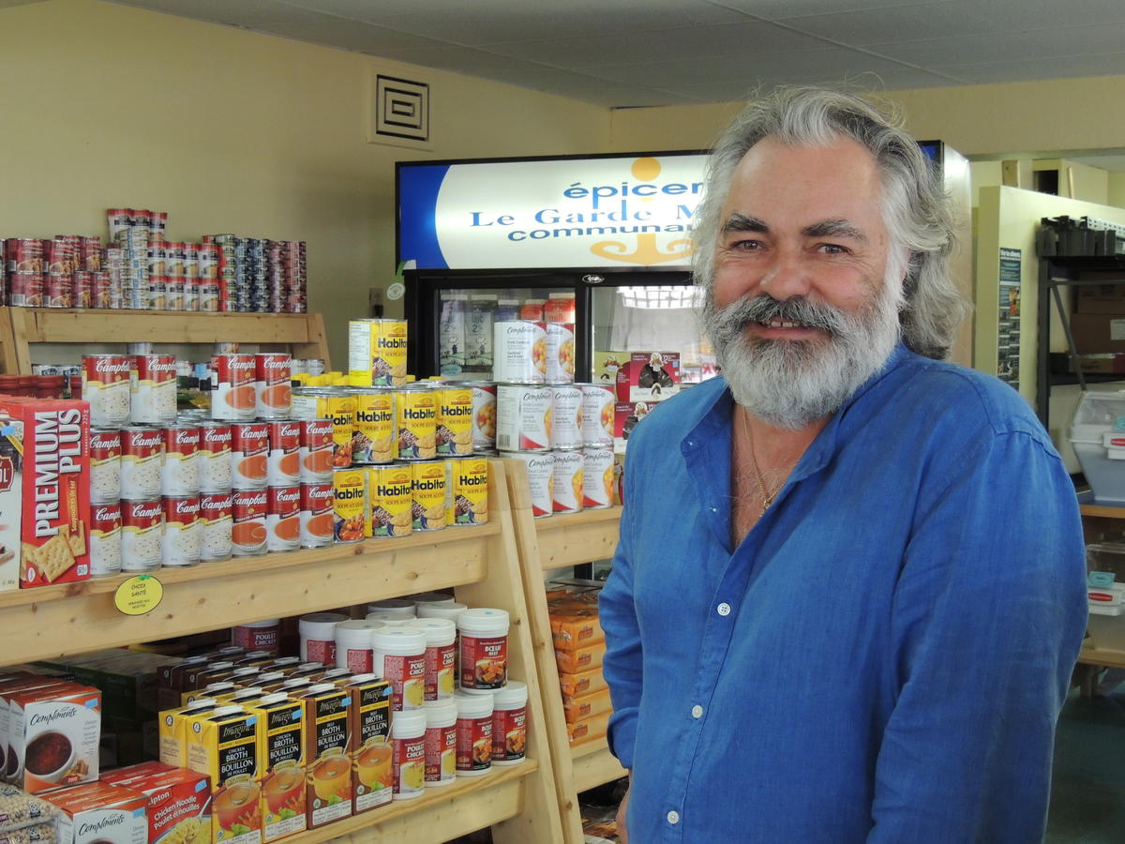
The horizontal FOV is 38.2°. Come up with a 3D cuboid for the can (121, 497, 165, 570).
[{"bbox_3d":[-0.601,0.158,2.298,0.067,0.102,0.067,0,3,0],"label":"can"}]

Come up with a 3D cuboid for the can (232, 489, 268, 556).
[{"bbox_3d":[-0.479,0.150,2.459,0.067,0.102,0.067,0,3,0],"label":"can"}]

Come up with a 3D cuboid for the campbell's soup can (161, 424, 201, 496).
[{"bbox_3d":[-0.558,0.054,2.347,0.067,0.102,0.067,0,3,0],"label":"campbell's soup can"}]

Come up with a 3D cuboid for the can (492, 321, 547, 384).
[{"bbox_3d":[-0.079,-0.134,3.112,0.102,0.119,0.102,0,3,0],"label":"can"}]

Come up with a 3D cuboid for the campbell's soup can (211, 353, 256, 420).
[{"bbox_3d":[-0.512,-0.054,2.529,0.066,0.102,0.066,0,3,0],"label":"campbell's soup can"}]

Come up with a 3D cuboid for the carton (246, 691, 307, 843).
[{"bbox_3d":[-0.439,0.520,2.449,0.061,0.202,0.092,2,4,36],"label":"carton"}]

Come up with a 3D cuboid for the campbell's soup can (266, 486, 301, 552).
[{"bbox_3d":[-0.438,0.147,2.510,0.067,0.102,0.067,0,3,0],"label":"campbell's soup can"}]

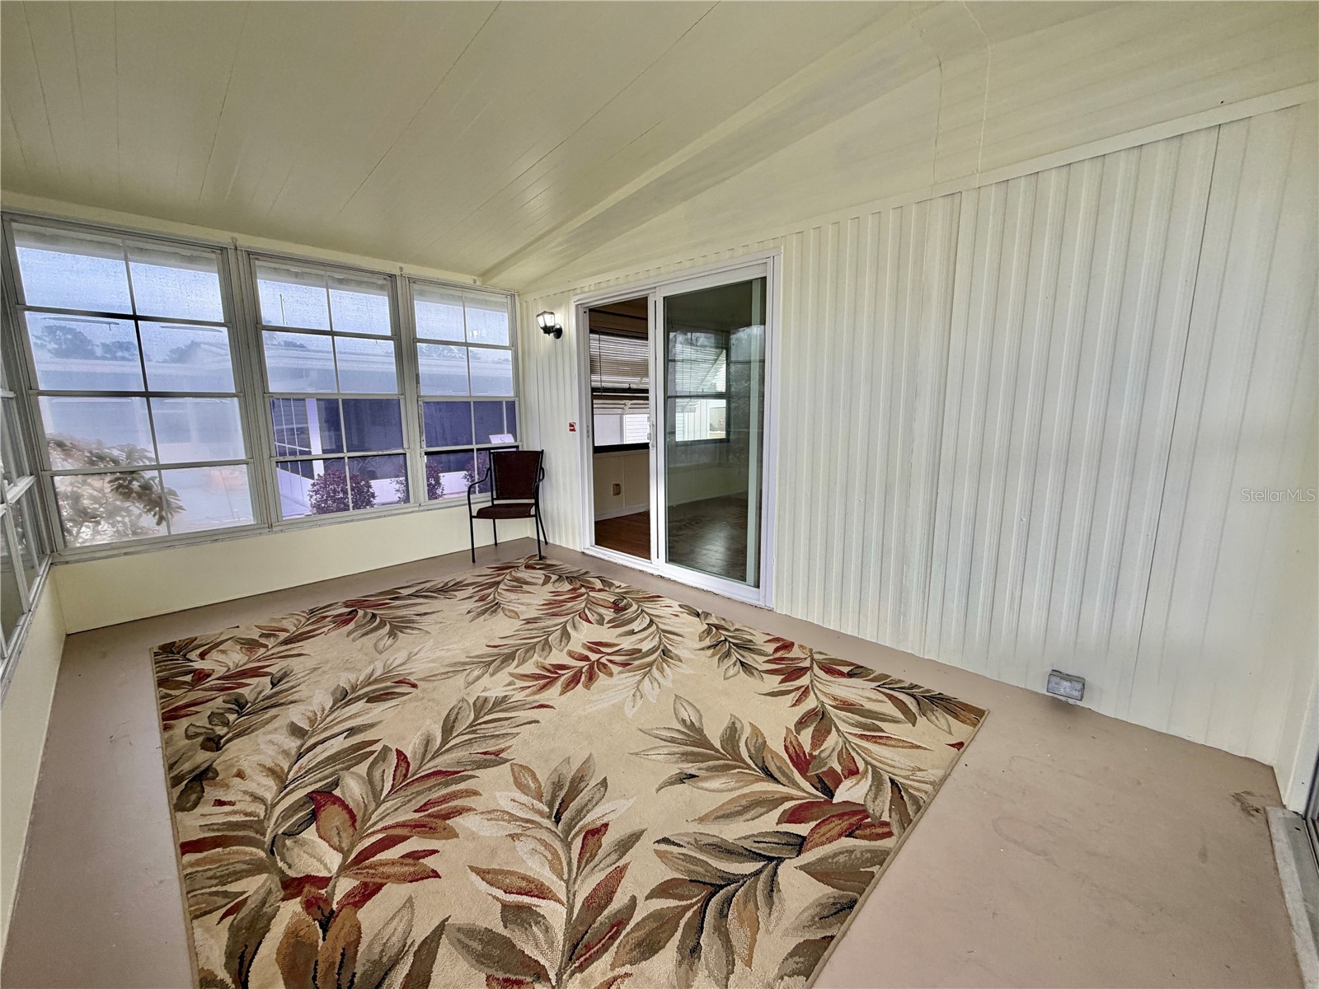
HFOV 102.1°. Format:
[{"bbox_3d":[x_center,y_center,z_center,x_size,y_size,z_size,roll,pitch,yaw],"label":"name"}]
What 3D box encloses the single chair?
[{"bbox_3d":[-1.266,0.073,4.565,0.560,0.865,0.570,-1,9,-6],"label":"single chair"}]

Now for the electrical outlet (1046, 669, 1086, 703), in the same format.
[{"bbox_3d":[1.707,0.801,2.240,0.115,0.076,0.052,9,13,44],"label":"electrical outlet"}]

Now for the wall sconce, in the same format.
[{"bbox_3d":[-0.907,-1.406,4.431,0.130,0.215,0.160,9,13,44],"label":"wall sconce"}]

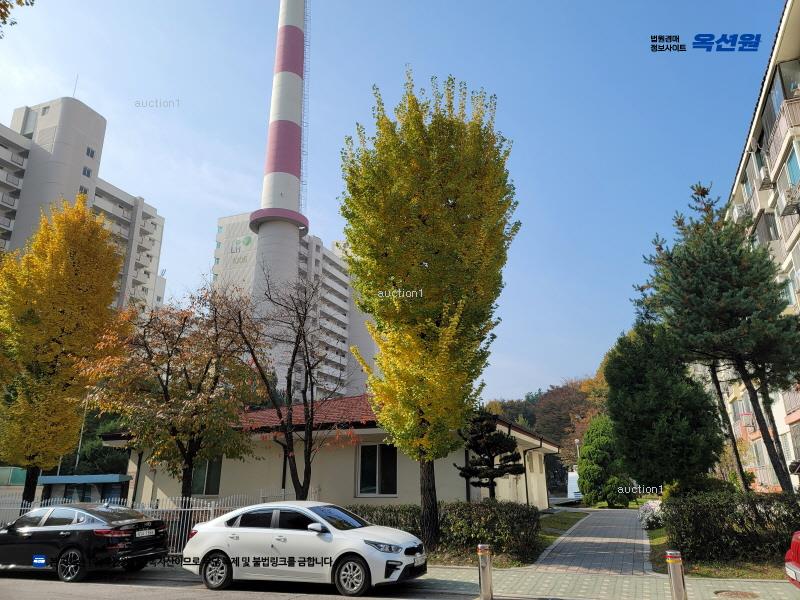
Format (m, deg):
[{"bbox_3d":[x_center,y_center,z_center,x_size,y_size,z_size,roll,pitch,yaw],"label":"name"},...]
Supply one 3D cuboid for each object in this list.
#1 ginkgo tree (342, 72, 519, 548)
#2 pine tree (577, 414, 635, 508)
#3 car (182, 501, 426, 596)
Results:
[{"bbox_3d":[0.840,-0.360,16.000,4.800,13.400,4.800,-7,-19,19],"label":"ginkgo tree"},{"bbox_3d":[10.150,7.950,28.600,2.800,4.500,2.700,-7,-19,19],"label":"pine tree"},{"bbox_3d":[-1.830,4.590,10.920,4.640,1.440,1.820,-7,-19,19],"label":"car"}]

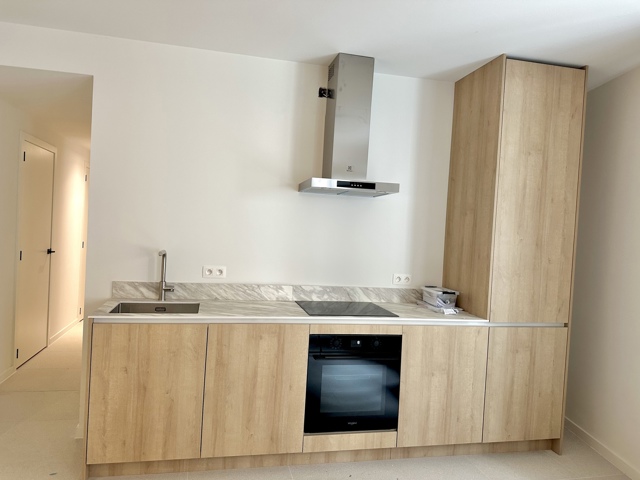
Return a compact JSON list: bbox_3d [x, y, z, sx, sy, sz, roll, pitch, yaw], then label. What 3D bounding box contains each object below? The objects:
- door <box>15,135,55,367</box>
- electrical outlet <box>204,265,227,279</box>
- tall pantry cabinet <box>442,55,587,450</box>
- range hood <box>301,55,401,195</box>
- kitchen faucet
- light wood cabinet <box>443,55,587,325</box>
[{"bbox_3d":[-2.897,0.128,4.539,0.045,2.162,0.810,3,1,-14],"label":"door"},{"bbox_3d":[-0.746,0.228,3.143,0.160,0.079,0.012,3,1,-12],"label":"electrical outlet"},{"bbox_3d":[1.369,0.132,3.280,0.640,2.678,0.629,3,1,-12],"label":"tall pantry cabinet"},{"bbox_3d":[0.208,-0.796,3.071,0.592,0.935,0.485,3,1,-12],"label":"range hood"},{"bbox_3d":[-1.012,0.246,2.915,0.091,0.342,0.233,3,1,-12],"label":"kitchen faucet"},{"bbox_3d":[1.394,-0.327,3.270,0.640,1.759,0.629,3,1,-12],"label":"light wood cabinet"}]

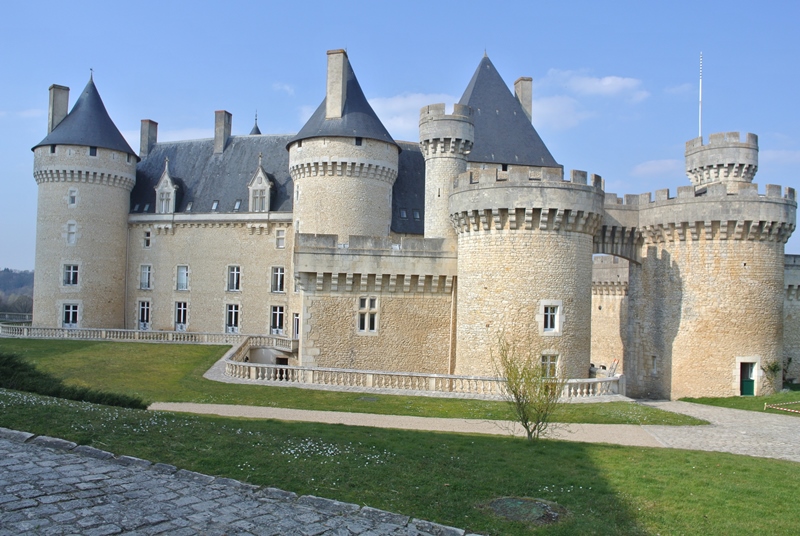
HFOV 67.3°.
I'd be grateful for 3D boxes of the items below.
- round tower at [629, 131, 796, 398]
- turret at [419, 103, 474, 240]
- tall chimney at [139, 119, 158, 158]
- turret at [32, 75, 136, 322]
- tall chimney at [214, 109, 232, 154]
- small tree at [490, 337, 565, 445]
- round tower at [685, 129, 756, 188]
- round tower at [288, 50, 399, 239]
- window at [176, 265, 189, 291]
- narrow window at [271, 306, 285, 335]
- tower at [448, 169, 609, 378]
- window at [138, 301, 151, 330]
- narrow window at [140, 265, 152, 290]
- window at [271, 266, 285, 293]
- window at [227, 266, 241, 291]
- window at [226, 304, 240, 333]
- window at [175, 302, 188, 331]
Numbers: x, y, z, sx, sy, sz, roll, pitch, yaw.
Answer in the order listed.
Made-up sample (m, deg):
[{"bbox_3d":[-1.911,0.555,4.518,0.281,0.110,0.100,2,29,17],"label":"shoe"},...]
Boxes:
[{"bbox_3d":[22.082,-0.537,42.569,10.000,17.600,9.900,1,-2,0],"label":"round tower"},{"bbox_3d":[3.232,-5.966,39.433,3.620,8.450,3.620,1,-1,4],"label":"turret"},{"bbox_3d":[-28.224,-14.492,67.677,1.000,4.270,1.500,1,-2,17],"label":"tall chimney"},{"bbox_3d":[-33.514,-6.902,64.373,10.200,27.100,10.200,2,-2,-28],"label":"turret"},{"bbox_3d":[-20.138,-15.303,68.631,1.255,4.813,1.600,1,-1,17],"label":"tall chimney"},{"bbox_3d":[3.828,3.621,17.910,2.200,3.140,2.100,1,-2,0],"label":"small tree"},{"bbox_3d":[23.045,-7.358,42.970,4.500,3.720,4.500,1,-2,28],"label":"round tower"},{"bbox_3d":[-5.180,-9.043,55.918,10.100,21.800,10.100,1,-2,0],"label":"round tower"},{"bbox_3d":[-21.968,1.018,60.610,1.300,2.540,0.250,1,-2,17],"label":"window"},{"bbox_3d":[-11.732,5.037,57.293,1.320,2.820,0.250,1,-2,17],"label":"narrow window"},{"bbox_3d":[8.196,0.932,39.213,9.750,13.050,9.750,1,-2,0],"label":"tower"},{"bbox_3d":[-27.467,5.227,64.560,1.381,3.173,0.300,1,-1,17],"label":"window"},{"bbox_3d":[-26.191,0.990,62.009,1.250,2.580,0.250,1,-2,17],"label":"narrow window"},{"bbox_3d":[-12.175,1.172,59.940,1.434,2.475,0.300,1,-1,17],"label":"window"},{"bbox_3d":[-16.993,1.084,61.438,1.471,2.568,0.300,1,-1,17],"label":"window"},{"bbox_3d":[-17.099,5.217,61.343,1.492,3.005,0.300,1,-1,17],"label":"window"},{"bbox_3d":[-23.040,5.184,63.188,1.509,3.137,0.300,1,-1,17],"label":"window"}]

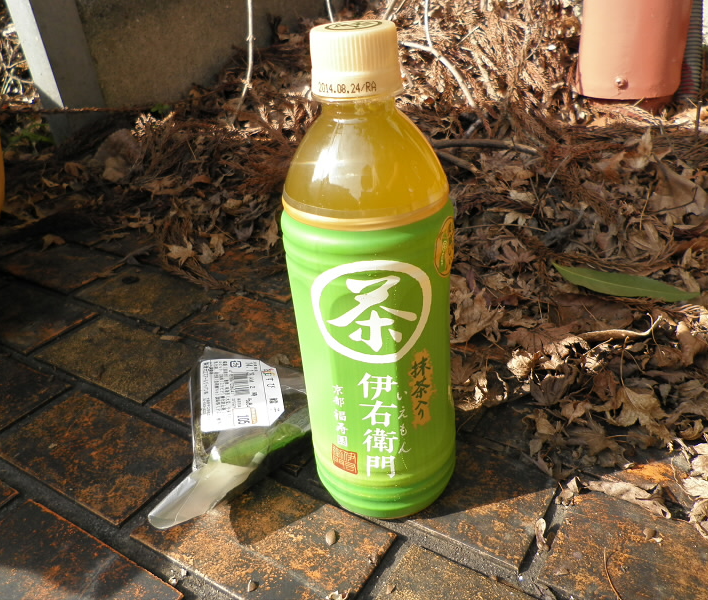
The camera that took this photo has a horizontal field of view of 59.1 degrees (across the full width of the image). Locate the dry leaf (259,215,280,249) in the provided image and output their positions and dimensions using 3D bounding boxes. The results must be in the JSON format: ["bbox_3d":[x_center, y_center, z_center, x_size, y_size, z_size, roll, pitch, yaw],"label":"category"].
[{"bbox_3d":[-0.071,-0.057,0.521,0.017,0.028,0.010,-5,-11,0],"label":"dry leaf"}]

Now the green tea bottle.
[{"bbox_3d":[0.008,-0.005,0.263,0.069,0.206,0.069,-4,29,2],"label":"green tea bottle"}]

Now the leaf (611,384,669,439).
[{"bbox_3d":[0.142,0.056,0.312,0.025,0.012,0.026,-5,59,0],"label":"leaf"}]

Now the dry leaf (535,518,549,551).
[{"bbox_3d":[0.079,0.099,0.263,0.004,0.007,0.012,-5,59,0],"label":"dry leaf"}]

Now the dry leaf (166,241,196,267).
[{"bbox_3d":[-0.149,-0.039,0.539,0.024,0.010,0.022,-5,54,0],"label":"dry leaf"}]

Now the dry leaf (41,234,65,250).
[{"bbox_3d":[-0.292,-0.056,0.605,0.021,0.008,0.017,-5,49,0],"label":"dry leaf"}]

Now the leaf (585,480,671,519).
[{"bbox_3d":[0.121,0.088,0.277,0.035,0.010,0.014,6,31,19],"label":"leaf"}]

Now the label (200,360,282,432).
[{"bbox_3d":[-0.060,0.048,0.332,0.041,0.002,0.064,-3,28,-12],"label":"label"}]

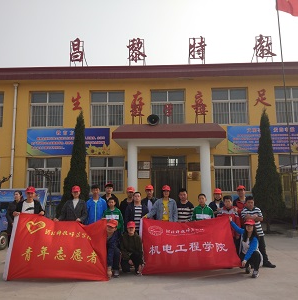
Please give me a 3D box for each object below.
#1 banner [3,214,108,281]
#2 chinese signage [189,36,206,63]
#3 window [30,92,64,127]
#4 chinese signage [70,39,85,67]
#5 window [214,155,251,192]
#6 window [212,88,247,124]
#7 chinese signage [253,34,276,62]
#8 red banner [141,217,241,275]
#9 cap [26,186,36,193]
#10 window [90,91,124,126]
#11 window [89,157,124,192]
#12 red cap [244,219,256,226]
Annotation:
[{"bbox_3d":[-1.735,1.820,6.053,1.920,1.190,0.250,-1,-7,1],"label":"banner"},{"bbox_3d":[2.516,-5.184,16.611,0.847,1.329,0.120,-1,-7,2],"label":"chinese signage"},{"bbox_3d":[-5.322,-2.118,16.887,1.778,1.859,0.150,-1,-7,2],"label":"window"},{"bbox_3d":[-3.831,-5.246,17.372,0.797,1.622,0.250,-1,-7,2],"label":"chinese signage"},{"bbox_3d":[4.186,1.187,16.093,1.778,1.859,0.150,-1,-7,2],"label":"window"},{"bbox_3d":[4.063,-2.178,16.117,1.741,1.824,0.150,-1,-7,2],"label":"window"},{"bbox_3d":[6.101,-5.317,16.985,1.191,1.543,0.250,-1,-7,2],"label":"chinese signage"},{"bbox_3d":[0.836,1.850,6.340,1.975,1.042,0.200,0,-7,-7],"label":"red banner"},{"bbox_3d":[-2.297,0.771,6.270,0.185,0.125,0.250,1,-7,-13],"label":"cap"},{"bbox_3d":[-2.148,-2.145,16.764,1.778,1.859,0.150,-1,-7,2],"label":"window"},{"bbox_3d":[-2.062,1.243,15.986,1.700,1.774,0.150,-1,-7,2],"label":"window"},{"bbox_3d":[1.923,1.381,6.179,0.200,0.140,0.260,-3,-7,17],"label":"red cap"}]

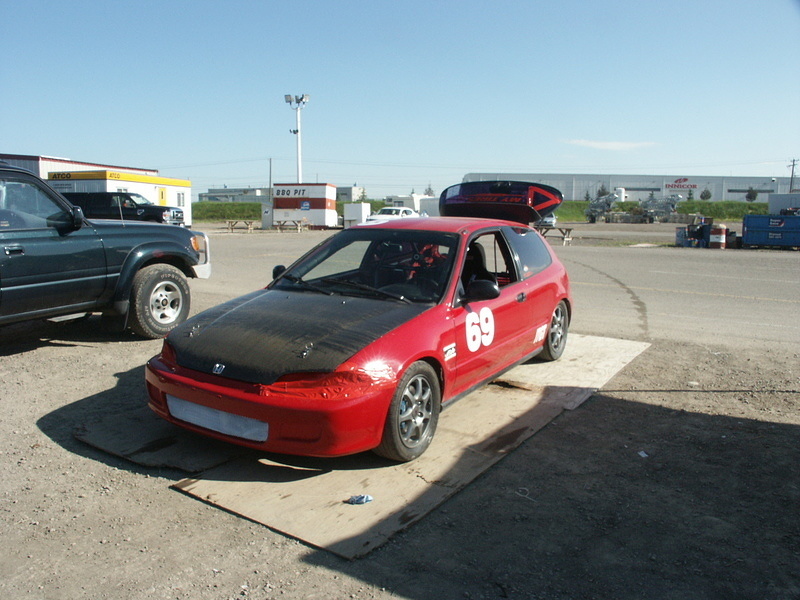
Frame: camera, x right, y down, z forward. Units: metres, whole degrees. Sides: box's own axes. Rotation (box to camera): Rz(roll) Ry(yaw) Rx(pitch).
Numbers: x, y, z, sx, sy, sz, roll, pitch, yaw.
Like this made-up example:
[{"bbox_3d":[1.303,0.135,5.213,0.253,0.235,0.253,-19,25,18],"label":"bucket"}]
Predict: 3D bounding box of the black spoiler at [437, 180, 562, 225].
[{"bbox_3d":[0.865,-0.951,6.528,1.280,0.410,0.600,5,9,31],"label":"black spoiler"}]

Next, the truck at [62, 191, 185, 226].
[{"bbox_3d":[-13.499,-4.071,32.047,5.900,1.960,2.030,1,8,10],"label":"truck"}]

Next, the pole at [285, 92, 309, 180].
[{"bbox_3d":[-8.631,-11.718,55.908,2.000,10.400,1.200,0,8,0],"label":"pole"}]

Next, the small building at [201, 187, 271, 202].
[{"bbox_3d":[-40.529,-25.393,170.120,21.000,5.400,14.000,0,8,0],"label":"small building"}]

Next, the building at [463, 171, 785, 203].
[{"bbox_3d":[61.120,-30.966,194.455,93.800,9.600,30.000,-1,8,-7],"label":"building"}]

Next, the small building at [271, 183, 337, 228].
[{"bbox_3d":[-6.436,-6.346,44.954,3.390,2.850,3.800,0,8,0],"label":"small building"}]

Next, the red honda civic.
[{"bbox_3d":[0.037,-0.035,5.270,1.720,1.490,4.070,5,9,31],"label":"red honda civic"}]

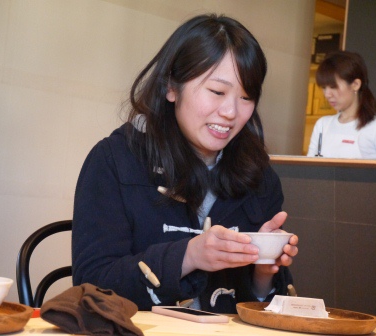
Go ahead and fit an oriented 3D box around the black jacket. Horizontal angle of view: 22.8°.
[{"bbox_3d":[-0.018,0.190,1.740,0.440,0.510,0.370,6,-3,-30],"label":"black jacket"}]

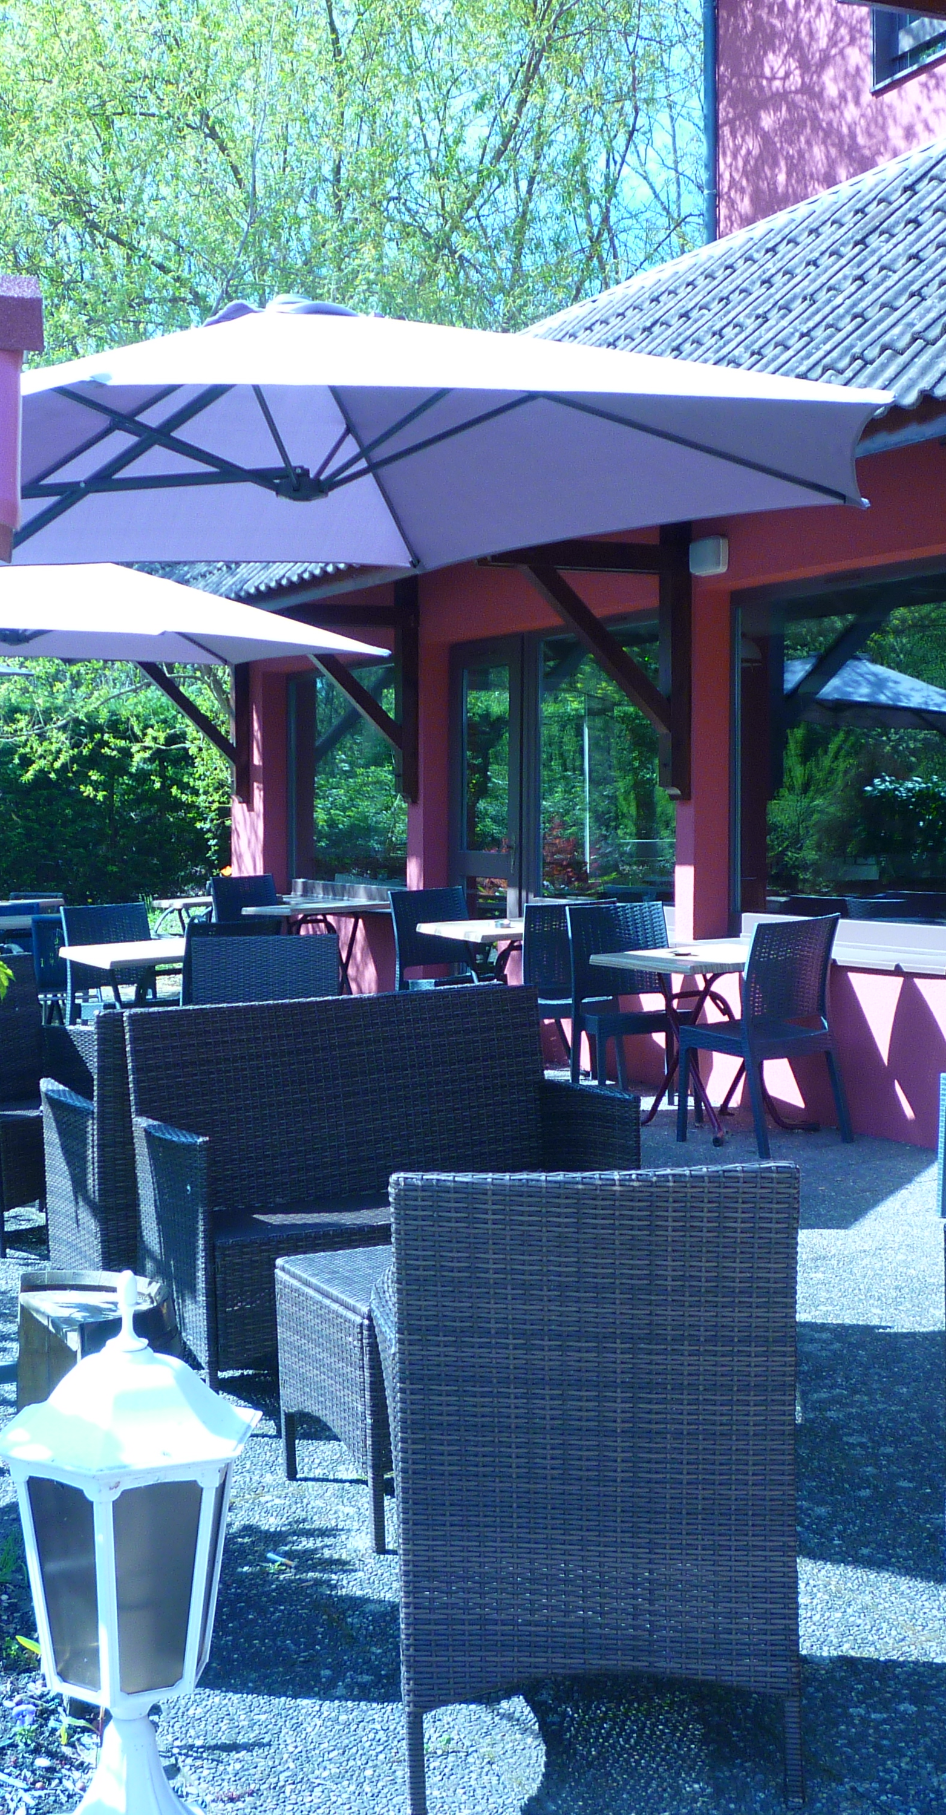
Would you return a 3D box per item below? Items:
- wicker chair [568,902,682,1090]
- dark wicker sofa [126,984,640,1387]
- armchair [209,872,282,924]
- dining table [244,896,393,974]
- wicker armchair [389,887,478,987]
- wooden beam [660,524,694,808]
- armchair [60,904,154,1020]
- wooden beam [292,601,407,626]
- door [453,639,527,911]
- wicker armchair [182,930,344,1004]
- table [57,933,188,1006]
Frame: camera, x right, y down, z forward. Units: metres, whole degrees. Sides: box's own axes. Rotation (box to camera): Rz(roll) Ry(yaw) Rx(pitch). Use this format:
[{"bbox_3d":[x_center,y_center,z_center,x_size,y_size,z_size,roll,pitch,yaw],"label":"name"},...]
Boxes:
[{"bbox_3d":[0.697,0.432,8.626,0.460,0.870,0.530,-1,3,-24],"label":"wicker chair"},{"bbox_3d":[-0.193,0.643,4.661,1.120,0.825,0.530,-1,3,-31],"label":"dark wicker sofa"},{"bbox_3d":[-1.363,0.237,12.971,0.480,0.870,0.540,-1,3,-28],"label":"armchair"},{"bbox_3d":[-0.923,0.365,12.226,0.720,0.740,0.720,-1,3,-26],"label":"dining table"},{"bbox_3d":[-0.141,0.366,11.120,0.475,0.889,0.556,-1,3,-27],"label":"wicker armchair"},{"bbox_3d":[1.020,-1.274,10.152,0.121,1.459,0.121,-1,3,-25],"label":"wooden beam"},{"bbox_3d":[-1.583,0.413,9.225,0.460,0.870,0.530,-1,3,-29],"label":"armchair"},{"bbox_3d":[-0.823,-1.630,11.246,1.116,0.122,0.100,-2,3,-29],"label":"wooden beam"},{"bbox_3d":[0.091,-0.507,12.868,0.091,2.424,1.010,-1,3,-25],"label":"door"},{"bbox_3d":[-0.752,0.564,7.307,0.606,0.858,0.606,0,3,-2],"label":"wicker armchair"},{"bbox_3d":[-1.234,0.551,8.383,0.780,0.740,0.750,-2,3,-32],"label":"table"}]

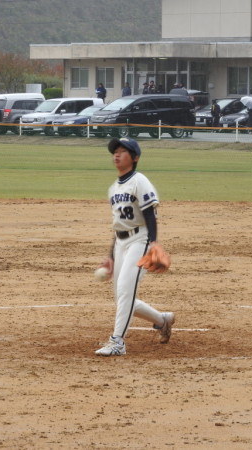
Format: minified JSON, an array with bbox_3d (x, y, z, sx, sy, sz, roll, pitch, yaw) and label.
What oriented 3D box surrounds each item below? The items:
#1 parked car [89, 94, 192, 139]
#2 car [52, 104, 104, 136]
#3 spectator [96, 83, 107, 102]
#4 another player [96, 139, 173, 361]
[{"bbox_3d":[0.725,-4.782,129.500,4.850,1.900,1.830,-1,3,-37],"label":"parked car"},{"bbox_3d":[-1.341,-4.729,134.000,1.740,1.470,4.500,2,3,38],"label":"car"},{"bbox_3d":[-1.386,-7.160,166.000,0.520,1.630,0.400,2,3,37],"label":"spectator"},{"bbox_3d":[0.058,0.151,20.200,0.640,1.500,0.920,2,3,37],"label":"another player"}]

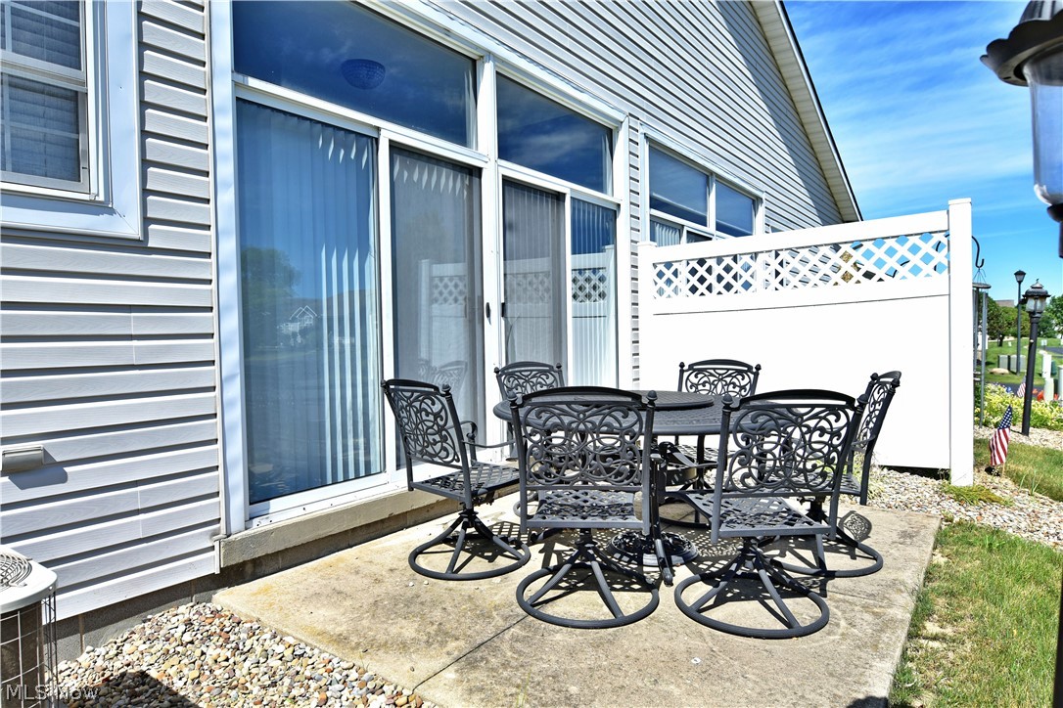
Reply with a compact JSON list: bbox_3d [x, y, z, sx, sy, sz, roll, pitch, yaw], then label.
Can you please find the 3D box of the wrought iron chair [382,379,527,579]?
[{"bbox_3d":[-0.329,0.565,3.086,0.640,0.920,0.610,-2,2,-44],"label":"wrought iron chair"}]

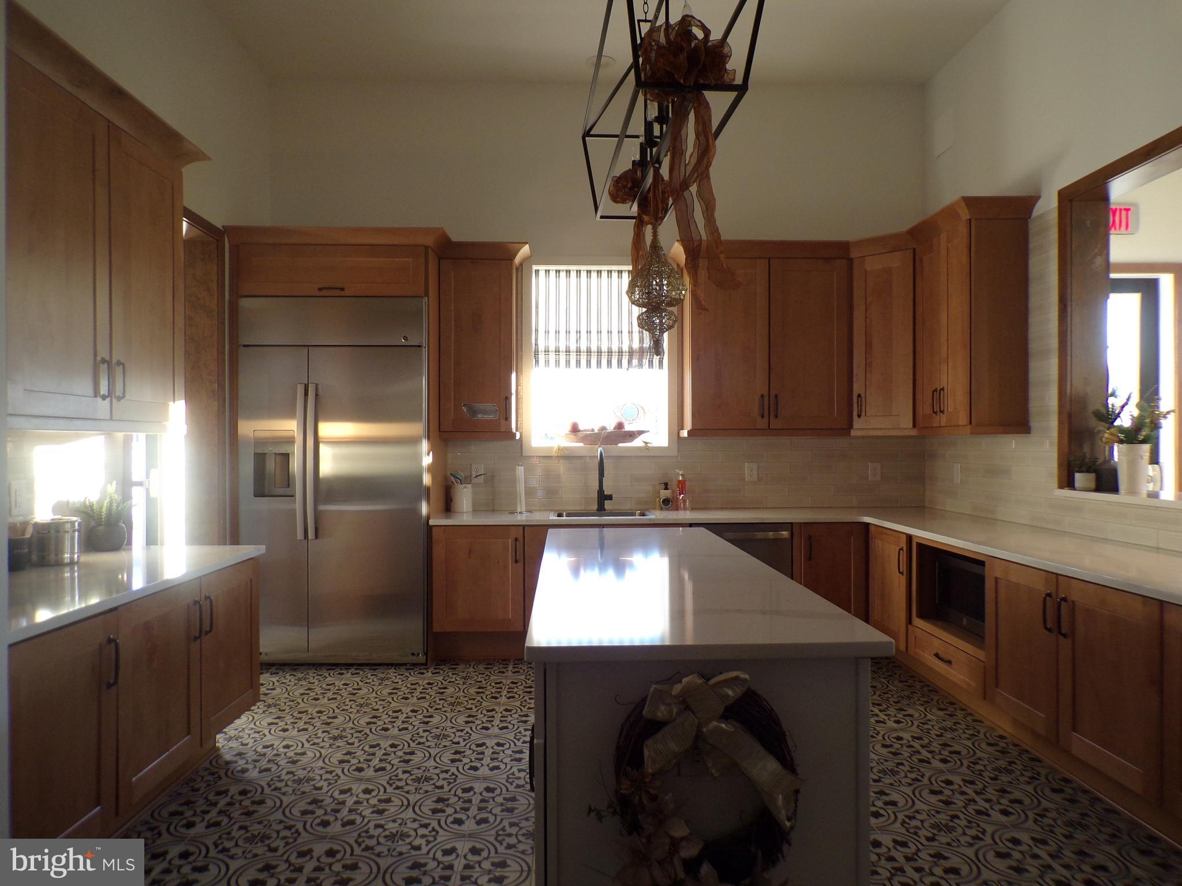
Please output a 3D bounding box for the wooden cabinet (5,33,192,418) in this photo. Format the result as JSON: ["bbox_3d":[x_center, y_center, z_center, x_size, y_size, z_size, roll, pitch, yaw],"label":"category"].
[{"bbox_3d":[-1.888,-0.608,2.945,0.324,1.120,1.090,0,0,-1],"label":"wooden cabinet"}]

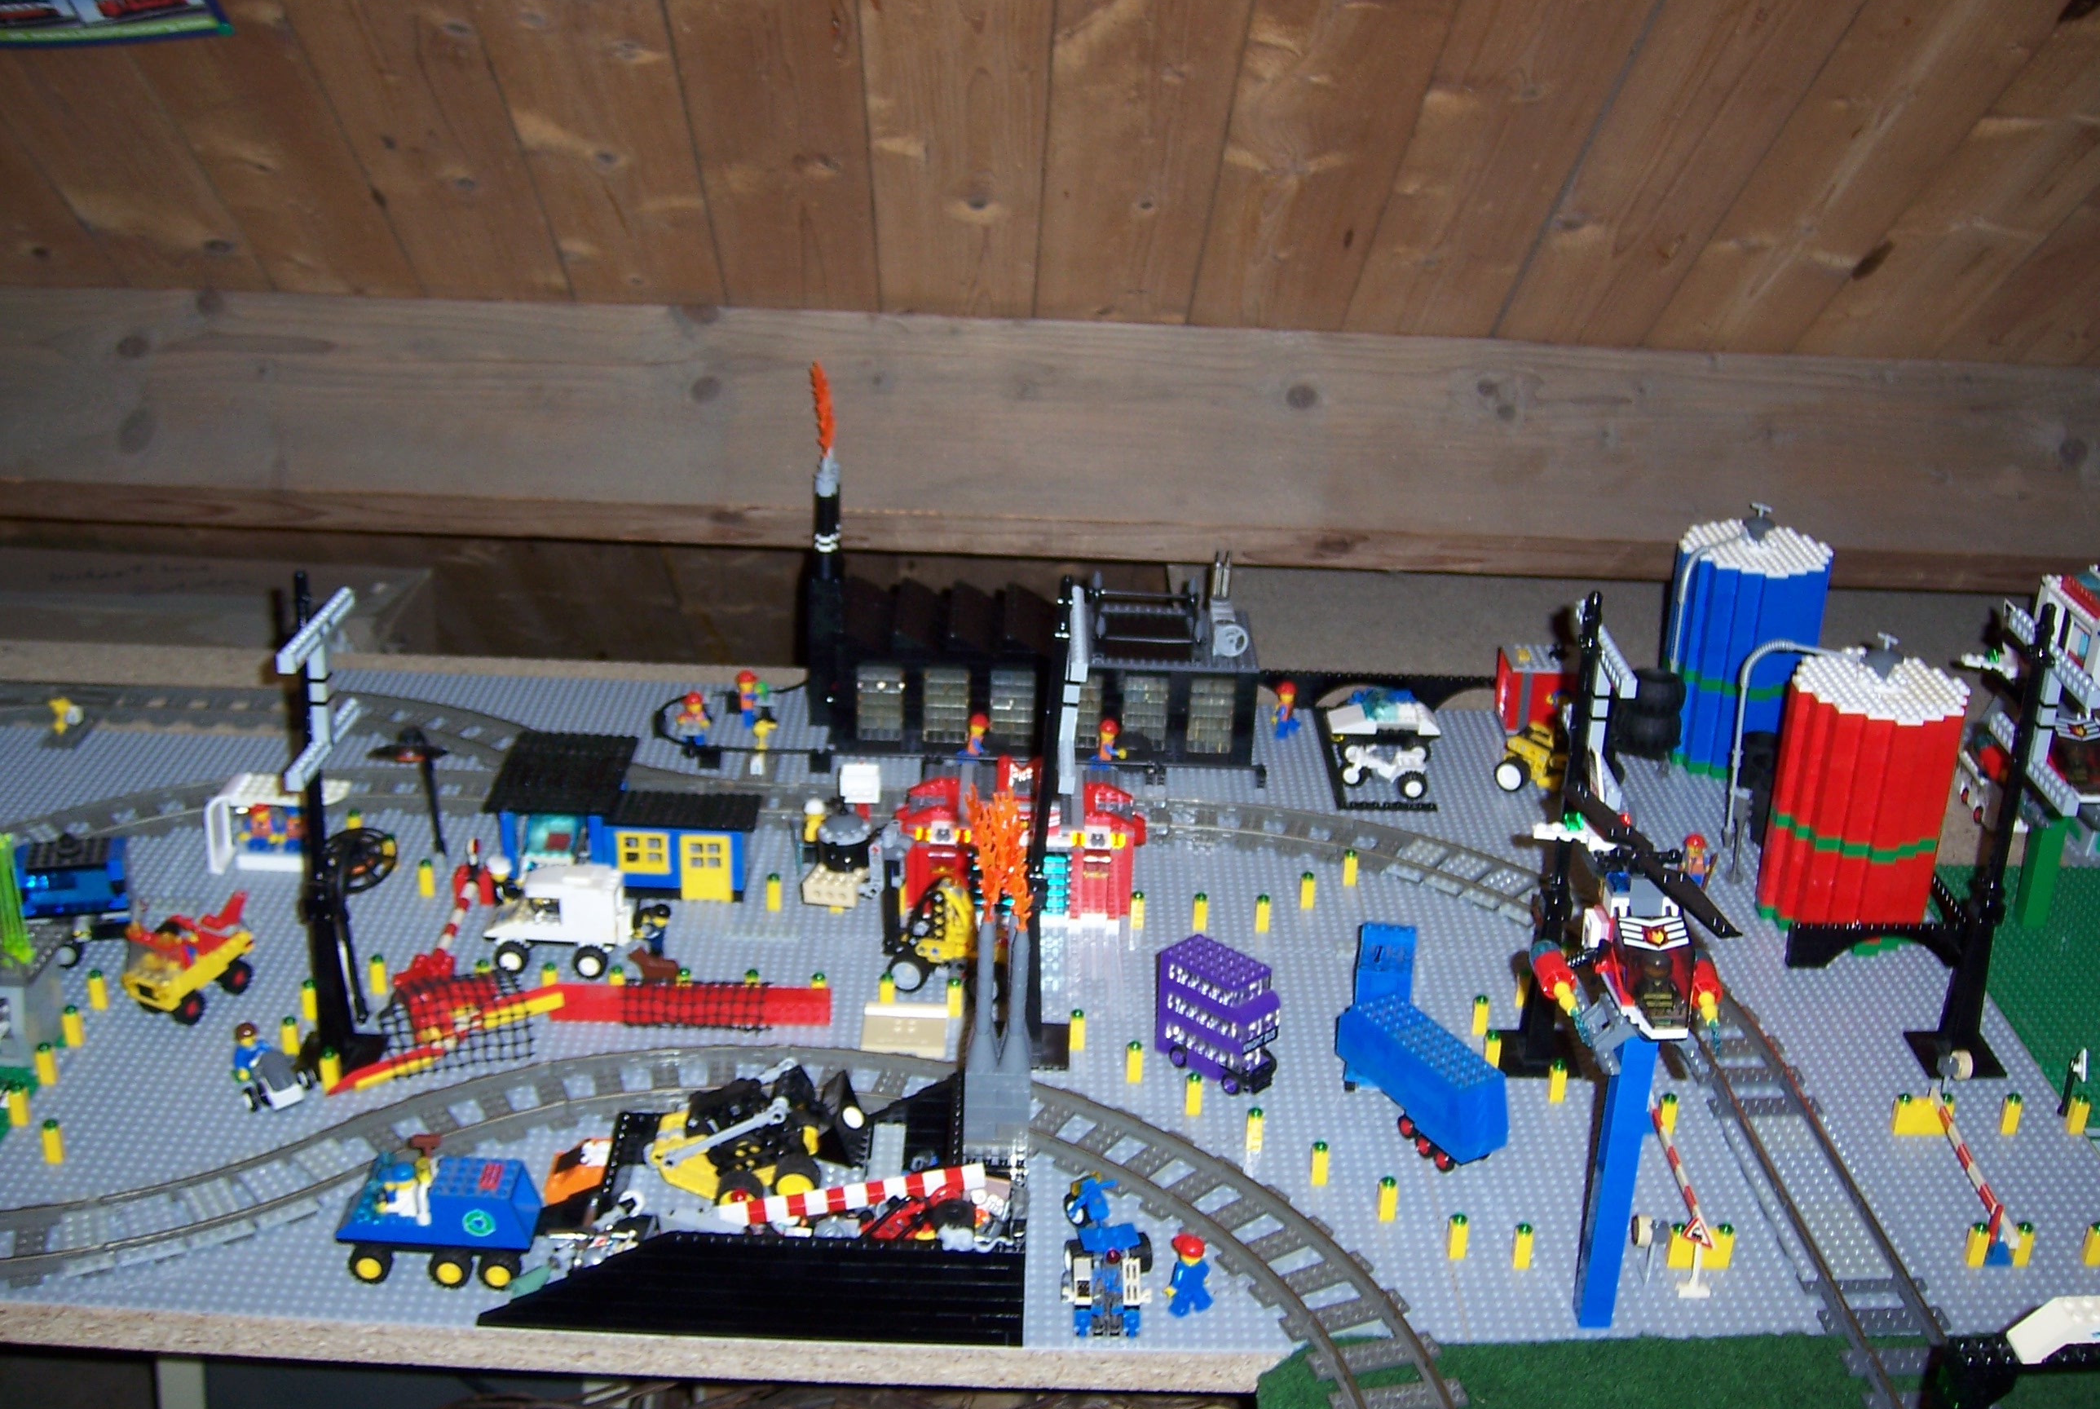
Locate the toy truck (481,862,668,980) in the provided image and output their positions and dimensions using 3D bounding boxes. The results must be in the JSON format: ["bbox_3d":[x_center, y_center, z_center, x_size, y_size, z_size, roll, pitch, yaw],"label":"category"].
[{"bbox_3d":[-0.299,0.129,1.343,0.093,0.053,0.057,3,25,3],"label":"toy truck"}]

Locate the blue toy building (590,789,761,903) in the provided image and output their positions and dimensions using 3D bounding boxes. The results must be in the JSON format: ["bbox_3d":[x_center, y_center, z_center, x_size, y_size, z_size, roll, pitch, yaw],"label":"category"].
[{"bbox_3d":[-0.237,0.093,1.422,0.095,0.056,0.052,2,25,-1],"label":"blue toy building"}]

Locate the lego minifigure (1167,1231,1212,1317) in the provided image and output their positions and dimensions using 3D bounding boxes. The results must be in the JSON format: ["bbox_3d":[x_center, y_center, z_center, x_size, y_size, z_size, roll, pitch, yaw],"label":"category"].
[{"bbox_3d":[0.068,0.276,1.066,0.024,0.041,0.018,-18,31,-37],"label":"lego minifigure"}]

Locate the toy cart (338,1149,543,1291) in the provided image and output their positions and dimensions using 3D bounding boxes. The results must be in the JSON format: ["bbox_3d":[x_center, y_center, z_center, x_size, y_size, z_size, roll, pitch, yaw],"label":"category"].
[{"bbox_3d":[-0.302,0.250,1.082,0.097,0.050,0.055,2,25,1],"label":"toy cart"}]

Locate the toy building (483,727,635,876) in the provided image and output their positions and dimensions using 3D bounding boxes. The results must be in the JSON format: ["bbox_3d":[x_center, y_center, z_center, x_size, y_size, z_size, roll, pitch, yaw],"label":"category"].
[{"bbox_3d":[-0.321,0.073,1.449,0.081,0.064,0.120,2,25,-1],"label":"toy building"}]

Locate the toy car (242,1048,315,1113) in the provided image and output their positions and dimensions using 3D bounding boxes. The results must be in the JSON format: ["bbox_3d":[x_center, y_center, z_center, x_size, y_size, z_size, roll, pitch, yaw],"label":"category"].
[{"bbox_3d":[-0.425,0.208,1.201,0.035,0.019,0.029,-20,32,-39],"label":"toy car"}]

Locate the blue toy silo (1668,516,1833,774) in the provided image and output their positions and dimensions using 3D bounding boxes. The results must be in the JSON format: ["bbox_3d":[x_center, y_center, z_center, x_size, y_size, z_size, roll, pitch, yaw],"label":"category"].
[{"bbox_3d":[0.520,-0.056,1.642,0.113,0.194,0.113,2,25,-1],"label":"blue toy silo"}]

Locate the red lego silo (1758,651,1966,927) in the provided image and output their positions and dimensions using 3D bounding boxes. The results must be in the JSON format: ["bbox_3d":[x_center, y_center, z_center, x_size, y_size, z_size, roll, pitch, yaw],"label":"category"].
[{"bbox_3d":[0.528,0.060,1.418,0.113,0.170,0.113,2,25,-1],"label":"red lego silo"}]

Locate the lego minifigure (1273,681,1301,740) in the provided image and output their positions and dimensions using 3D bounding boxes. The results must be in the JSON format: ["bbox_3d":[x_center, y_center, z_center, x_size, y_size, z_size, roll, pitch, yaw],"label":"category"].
[{"bbox_3d":[0.182,0.005,1.665,0.020,0.042,0.021,1,25,-3],"label":"lego minifigure"}]

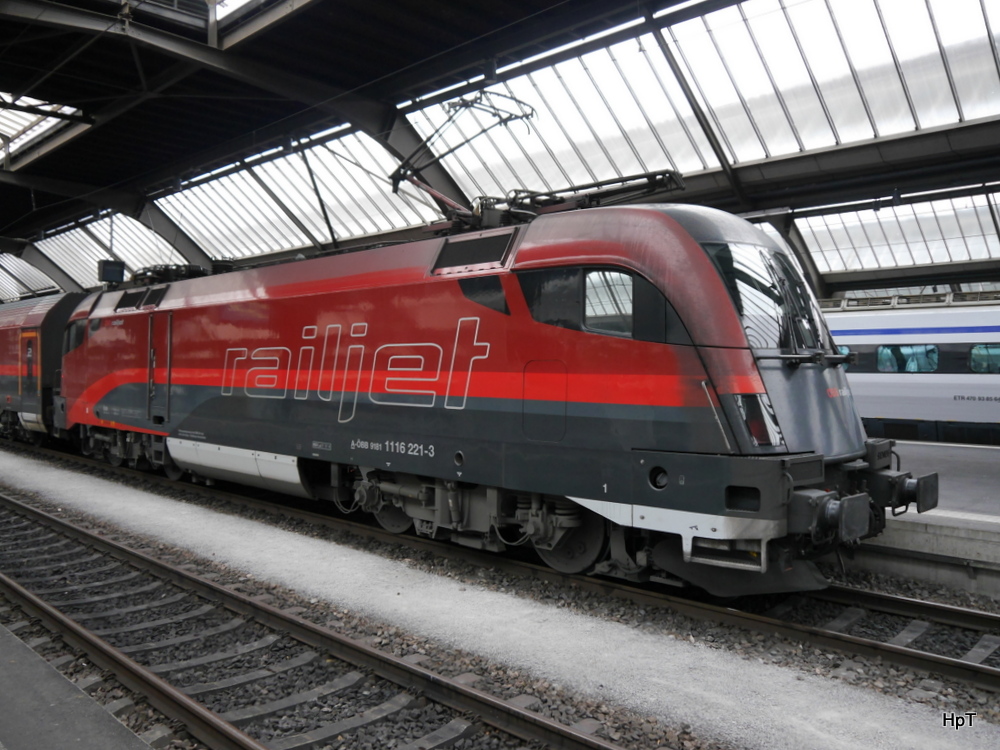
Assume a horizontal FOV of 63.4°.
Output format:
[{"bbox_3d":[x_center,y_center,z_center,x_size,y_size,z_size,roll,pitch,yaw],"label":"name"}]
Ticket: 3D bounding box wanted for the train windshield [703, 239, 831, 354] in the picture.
[{"bbox_3d":[2.821,-0.745,8.046,1.820,1.170,0.400,1,-22,-46],"label":"train windshield"}]

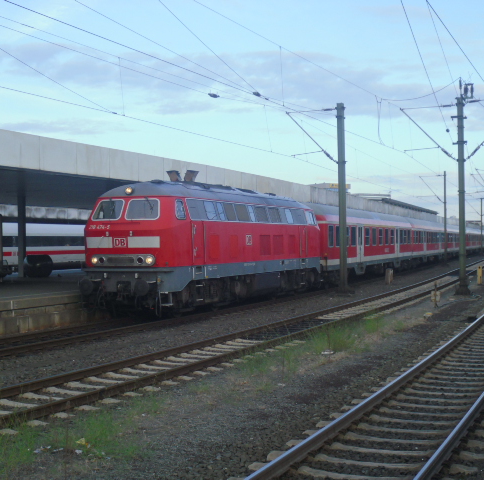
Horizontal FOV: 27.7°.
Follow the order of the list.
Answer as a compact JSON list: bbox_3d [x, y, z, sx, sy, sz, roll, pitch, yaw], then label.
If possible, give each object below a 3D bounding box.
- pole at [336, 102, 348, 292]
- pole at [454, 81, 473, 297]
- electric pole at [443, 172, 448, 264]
[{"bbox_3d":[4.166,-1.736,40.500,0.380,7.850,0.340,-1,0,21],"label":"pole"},{"bbox_3d":[9.001,-2.061,40.000,0.620,8.570,0.500,-1,0,21],"label":"pole"},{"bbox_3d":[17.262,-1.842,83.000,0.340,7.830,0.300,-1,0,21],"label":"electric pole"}]

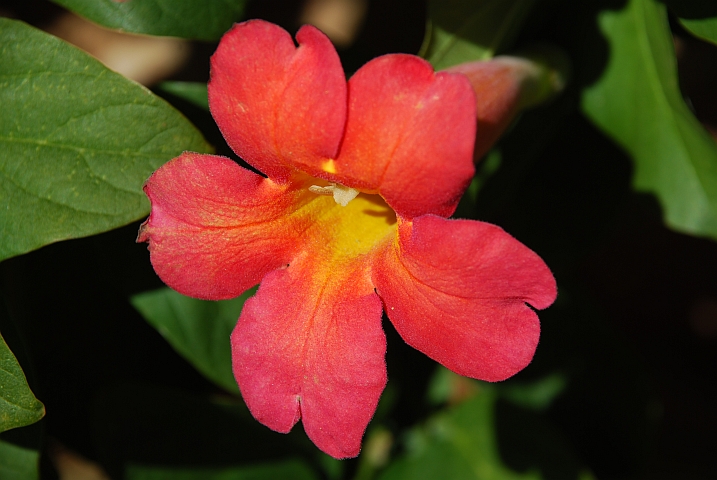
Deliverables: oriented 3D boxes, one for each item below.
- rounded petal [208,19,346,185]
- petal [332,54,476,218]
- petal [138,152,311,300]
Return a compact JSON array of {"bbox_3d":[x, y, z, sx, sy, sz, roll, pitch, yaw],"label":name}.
[{"bbox_3d":[-0.011,-0.019,0.501,0.019,0.024,0.007,-14,-16,5],"label":"rounded petal"},{"bbox_3d":[0.007,-0.014,0.501,0.020,0.022,0.007,18,-14,-8],"label":"petal"},{"bbox_3d":[-0.019,-0.002,0.500,0.024,0.021,0.007,-3,-3,7],"label":"petal"}]

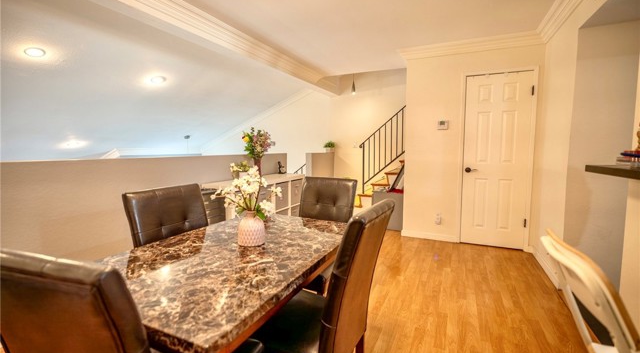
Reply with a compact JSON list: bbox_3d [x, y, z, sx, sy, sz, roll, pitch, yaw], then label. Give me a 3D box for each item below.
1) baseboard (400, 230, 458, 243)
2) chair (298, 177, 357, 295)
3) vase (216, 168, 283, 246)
[{"bbox_3d":[1.433,0.778,3.723,0.700,0.090,0.020,2,6,26],"label":"baseboard"},{"bbox_3d":[-0.028,0.518,1.892,0.435,0.970,0.550,2,6,26],"label":"chair"},{"bbox_3d":[-0.329,0.137,1.326,0.296,0.350,0.260,2,6,26],"label":"vase"}]

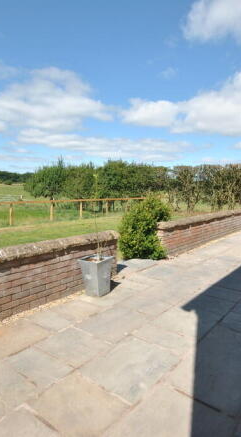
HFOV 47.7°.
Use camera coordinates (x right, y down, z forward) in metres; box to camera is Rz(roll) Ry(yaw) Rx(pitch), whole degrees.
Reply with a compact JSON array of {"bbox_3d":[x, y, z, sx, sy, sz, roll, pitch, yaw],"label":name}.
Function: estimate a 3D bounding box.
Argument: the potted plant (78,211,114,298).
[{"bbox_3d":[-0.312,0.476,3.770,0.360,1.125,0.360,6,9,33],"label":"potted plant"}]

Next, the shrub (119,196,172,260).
[{"bbox_3d":[0.490,0.185,5.841,1.120,1.310,1.000,1,7,0],"label":"shrub"}]

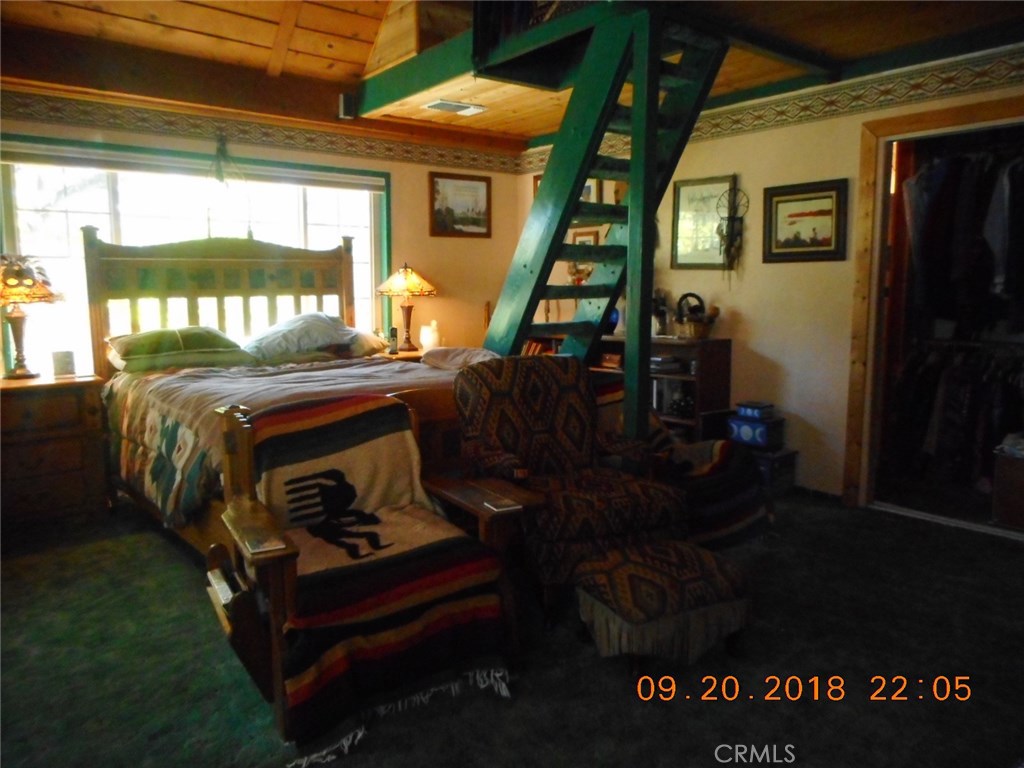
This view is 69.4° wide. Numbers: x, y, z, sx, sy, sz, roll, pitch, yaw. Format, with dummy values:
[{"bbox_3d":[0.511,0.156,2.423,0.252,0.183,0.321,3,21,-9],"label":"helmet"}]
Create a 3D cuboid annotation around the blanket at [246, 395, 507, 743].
[{"bbox_3d":[-0.498,0.534,2.530,0.640,0.860,0.850,-5,9,-28],"label":"blanket"}]

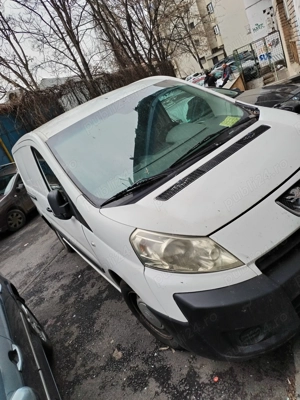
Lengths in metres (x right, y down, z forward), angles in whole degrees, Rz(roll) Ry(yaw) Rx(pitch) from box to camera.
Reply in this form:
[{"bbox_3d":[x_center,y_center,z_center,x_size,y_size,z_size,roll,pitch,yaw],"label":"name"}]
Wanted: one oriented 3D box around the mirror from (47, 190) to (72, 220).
[{"bbox_3d":[-0.717,0.037,2.371,0.180,0.245,0.130,-9,26,37],"label":"mirror"}]

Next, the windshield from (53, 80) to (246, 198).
[{"bbox_3d":[-0.006,-0.625,2.476,1.520,0.130,0.990,-34,52,-22],"label":"windshield"}]

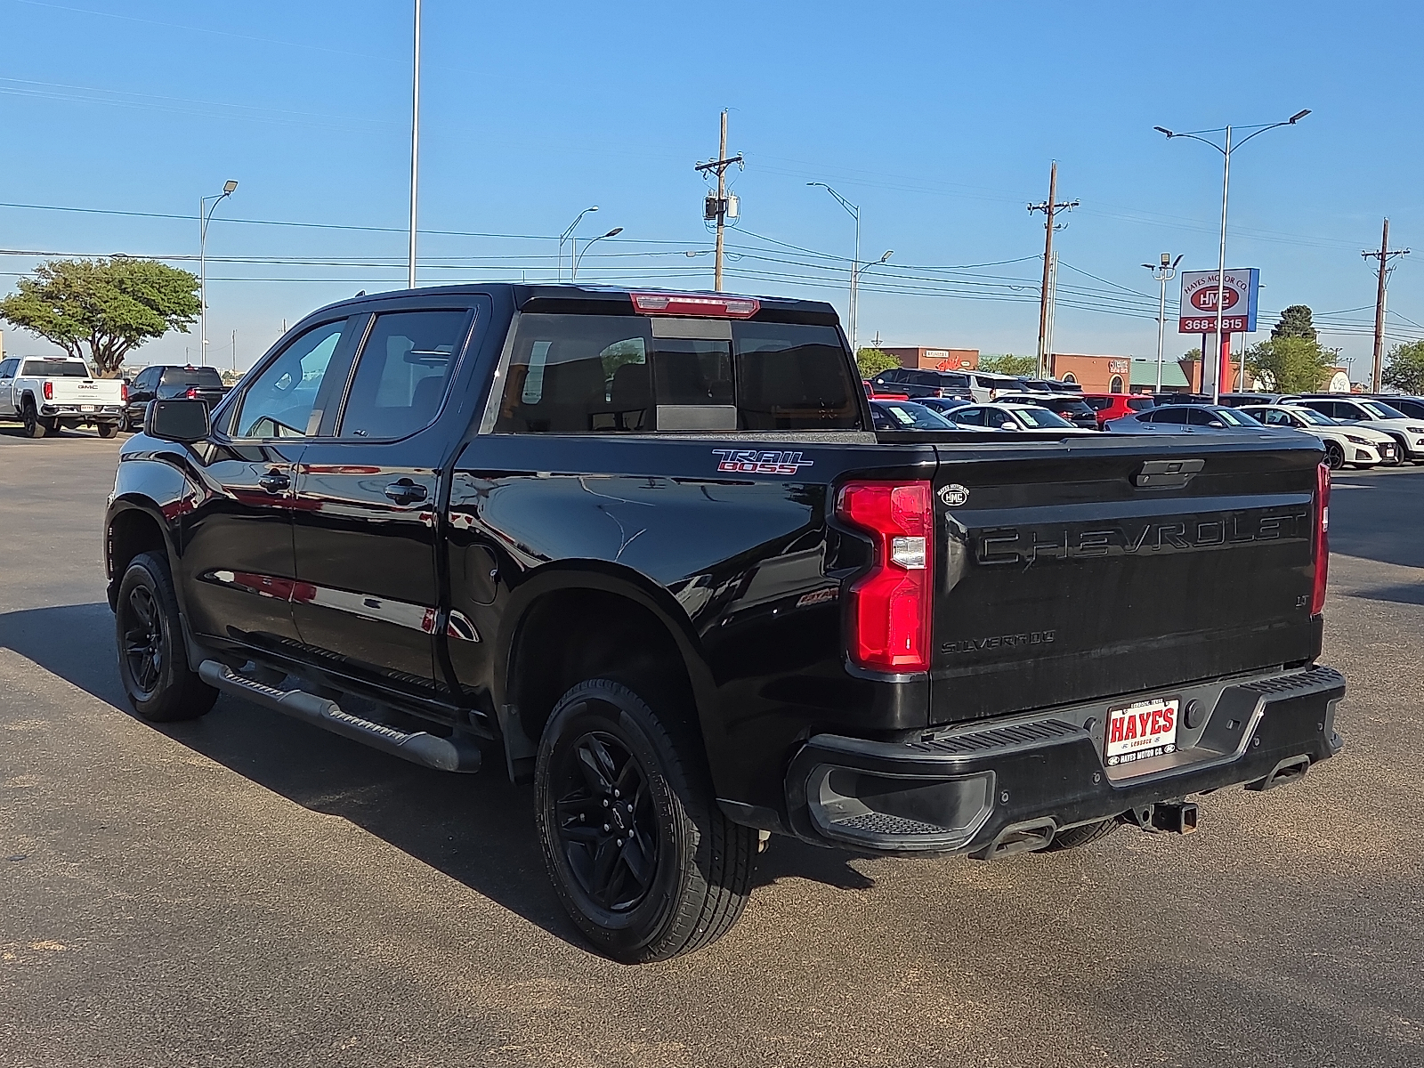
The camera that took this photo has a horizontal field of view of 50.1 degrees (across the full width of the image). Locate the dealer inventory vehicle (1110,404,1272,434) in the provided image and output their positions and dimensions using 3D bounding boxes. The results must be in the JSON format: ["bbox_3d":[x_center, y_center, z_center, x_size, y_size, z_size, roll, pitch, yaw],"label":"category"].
[{"bbox_3d":[11.000,-2.140,34.250,1.860,1.450,4.880,-3,6,-38],"label":"dealer inventory vehicle"}]

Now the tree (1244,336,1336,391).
[{"bbox_3d":[42.983,-11.397,113.623,7.200,6.638,7.000,1,5,0],"label":"tree"}]

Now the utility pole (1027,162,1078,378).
[{"bbox_3d":[13.406,-9.196,60.481,0.400,10.902,2.500,-3,6,-37],"label":"utility pole"}]

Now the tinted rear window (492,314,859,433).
[{"bbox_3d":[-0.062,-0.566,5.432,1.660,0.404,0.070,-3,-1,-39],"label":"tinted rear window"}]

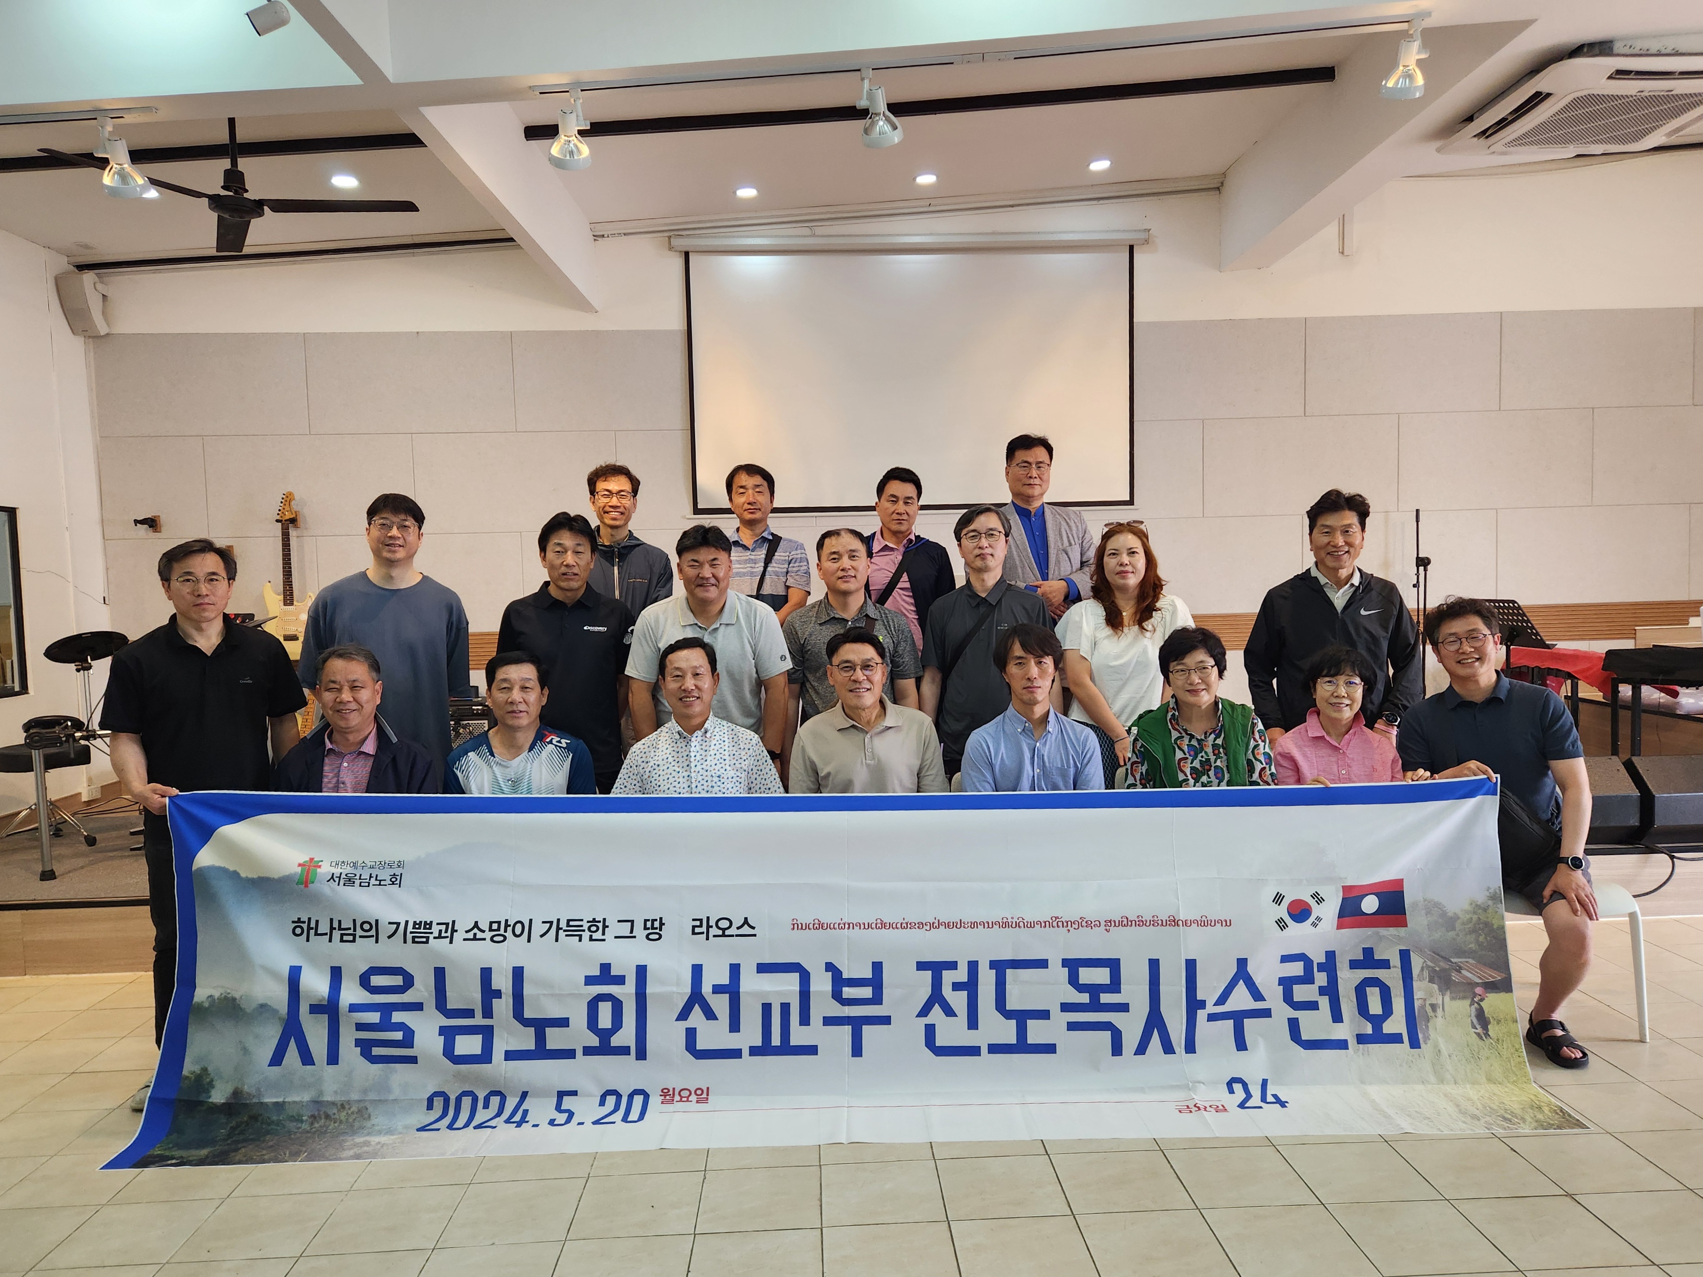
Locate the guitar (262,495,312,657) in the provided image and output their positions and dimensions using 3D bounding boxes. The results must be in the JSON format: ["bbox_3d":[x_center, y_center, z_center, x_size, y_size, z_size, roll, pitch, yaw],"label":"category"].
[{"bbox_3d":[-3.186,-0.336,6.414,0.330,0.990,0.100,-2,3,-5],"label":"guitar"}]

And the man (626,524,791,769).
[{"bbox_3d":[-0.499,0.441,4.061,0.580,1.696,0.400,-2,3,-6],"label":"man"}]

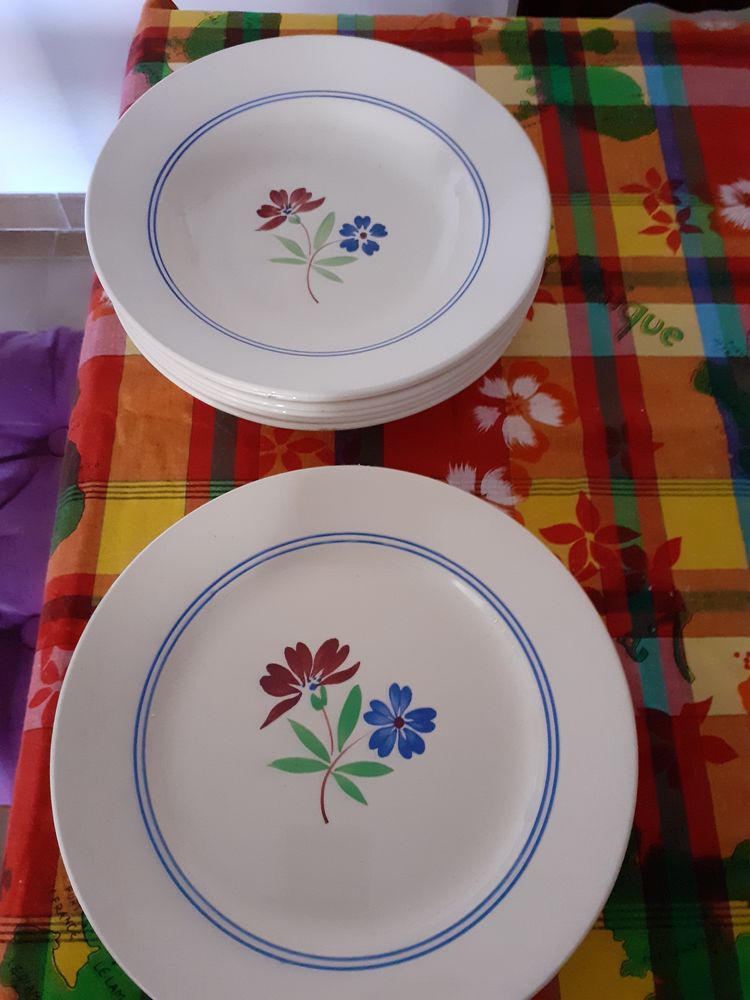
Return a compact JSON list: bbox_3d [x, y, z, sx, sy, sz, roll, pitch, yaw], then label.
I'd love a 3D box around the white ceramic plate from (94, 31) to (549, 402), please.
[{"bbox_3d":[-0.028,-0.147,0.414,0.235,0.038,0.235,0,67,-1],"label":"white ceramic plate"}]

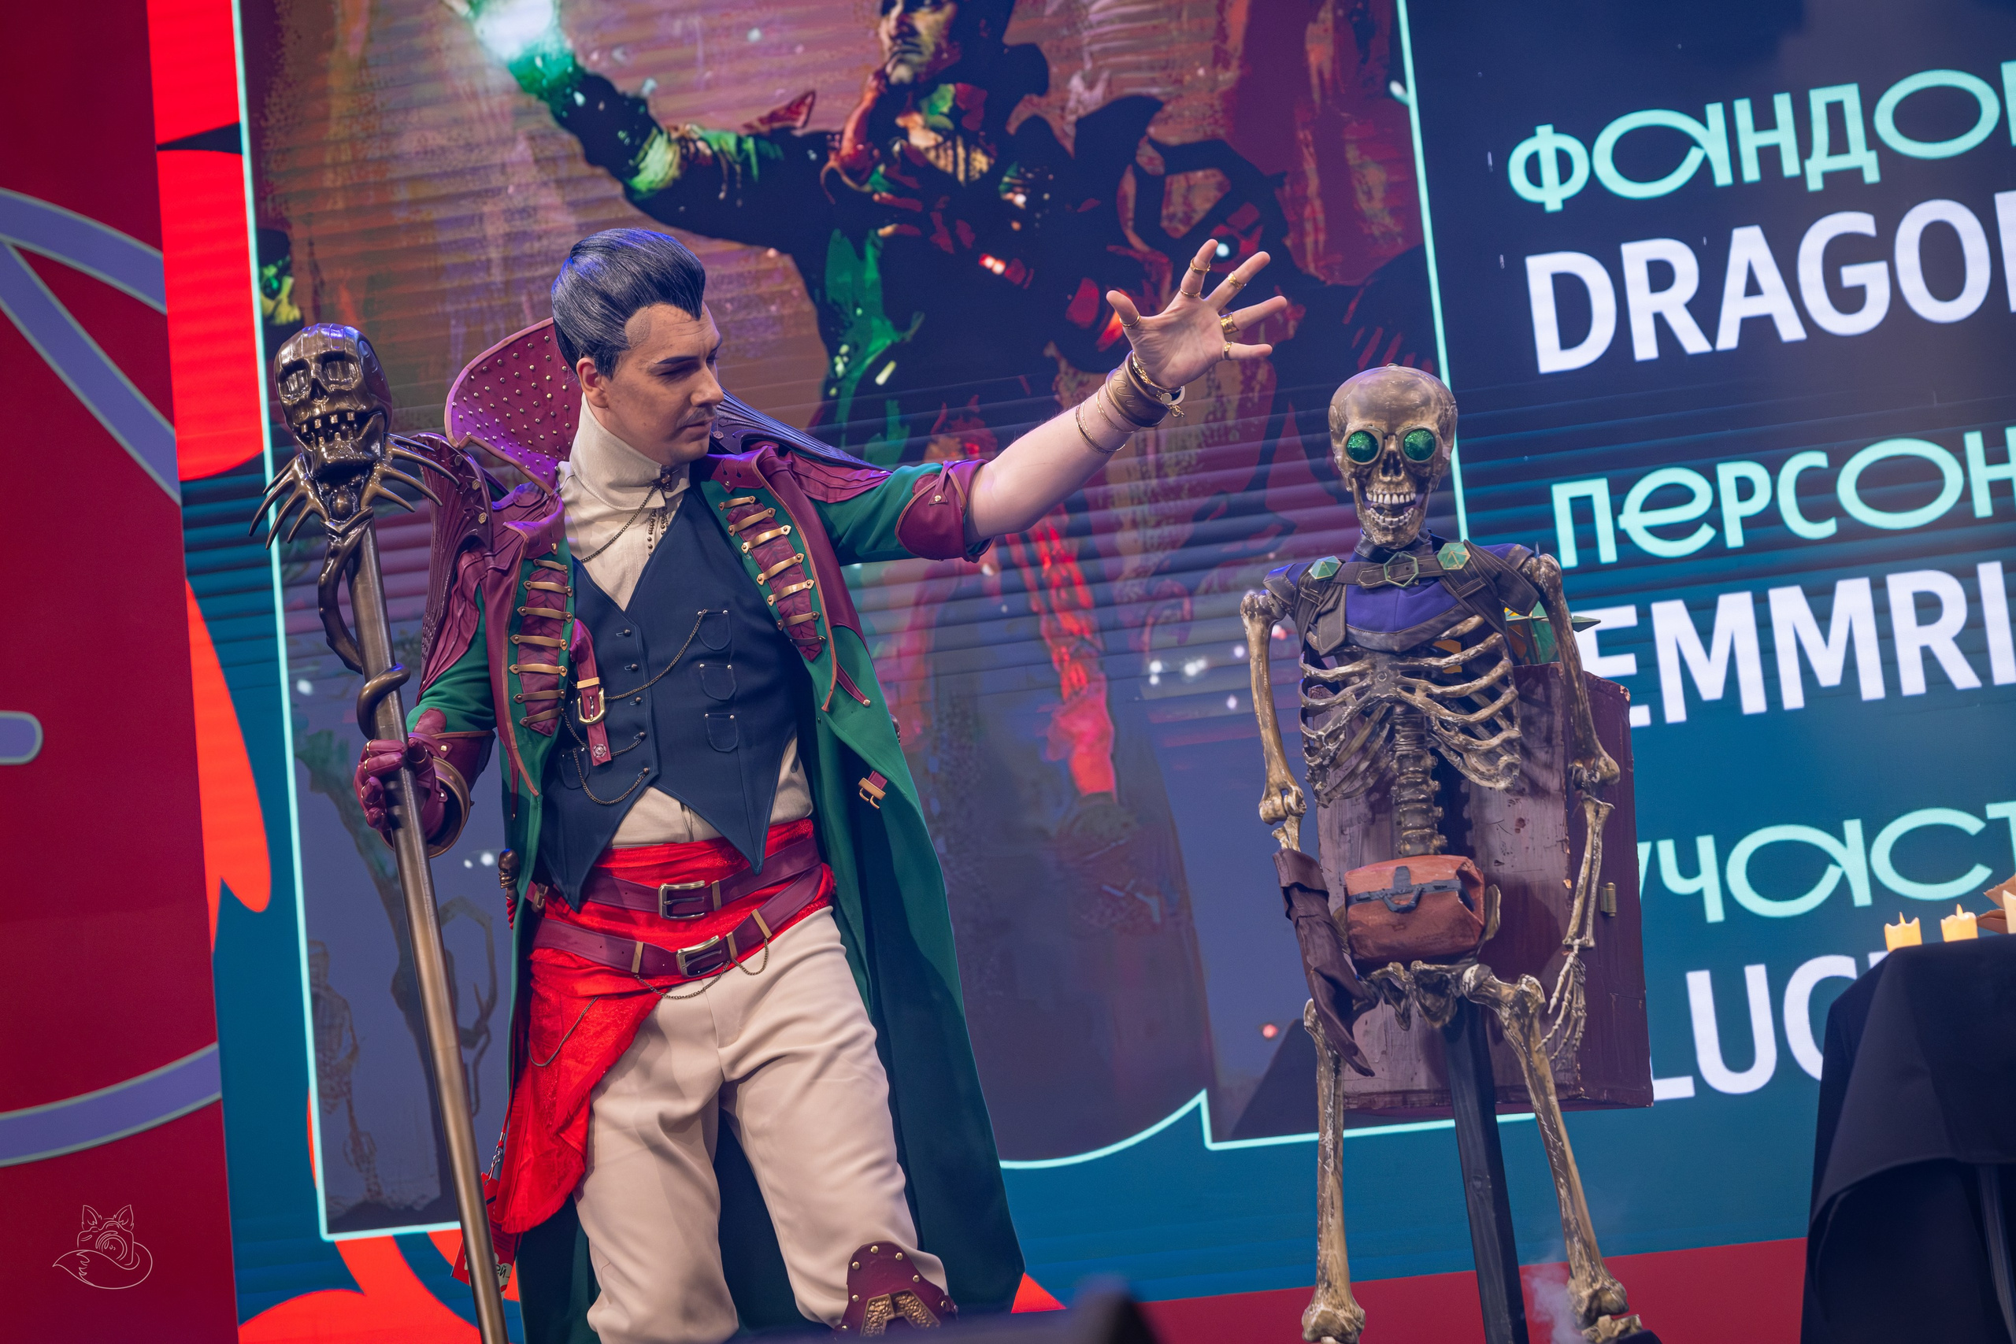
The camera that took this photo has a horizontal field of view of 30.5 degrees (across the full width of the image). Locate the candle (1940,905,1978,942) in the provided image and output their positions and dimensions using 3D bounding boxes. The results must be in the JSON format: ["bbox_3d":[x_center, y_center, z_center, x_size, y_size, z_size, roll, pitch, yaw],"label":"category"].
[{"bbox_3d":[1.109,0.294,4.300,0.039,0.048,0.039,-6,-8,0],"label":"candle"}]

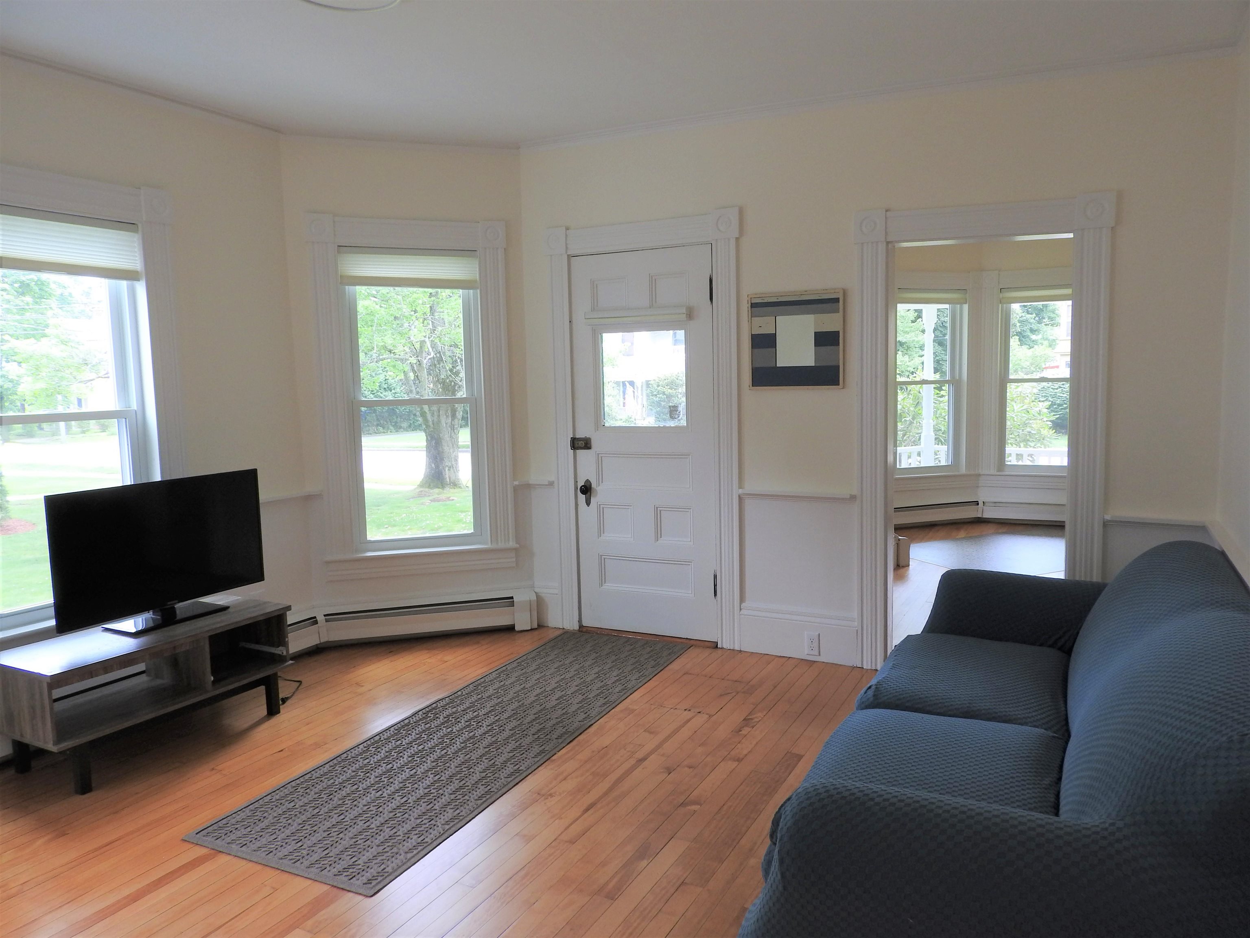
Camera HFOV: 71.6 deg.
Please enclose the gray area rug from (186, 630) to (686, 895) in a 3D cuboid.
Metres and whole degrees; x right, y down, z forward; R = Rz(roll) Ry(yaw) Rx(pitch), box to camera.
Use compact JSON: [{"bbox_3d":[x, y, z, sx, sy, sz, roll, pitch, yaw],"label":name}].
[{"bbox_3d":[-0.512,1.044,3.631,0.758,0.010,2.499,1,6,24],"label":"gray area rug"}]

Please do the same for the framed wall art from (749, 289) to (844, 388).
[{"bbox_3d":[0.821,-0.626,4.211,0.471,0.473,0.030,1,6,24],"label":"framed wall art"}]

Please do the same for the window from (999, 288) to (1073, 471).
[{"bbox_3d":[3.913,-0.837,8.085,0.712,1.733,0.100,1,6,24],"label":"window"}]

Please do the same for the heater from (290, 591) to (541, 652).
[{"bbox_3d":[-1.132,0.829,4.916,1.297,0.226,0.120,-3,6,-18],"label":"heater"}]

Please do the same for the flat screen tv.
[{"bbox_3d":[-1.938,0.341,3.629,0.190,0.595,0.920,2,6,28],"label":"flat screen tv"}]

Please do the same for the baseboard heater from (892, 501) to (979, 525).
[{"bbox_3d":[2.952,0.443,8.176,1.096,0.219,0.080,-3,6,-18],"label":"baseboard heater"}]

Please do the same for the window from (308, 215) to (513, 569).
[{"bbox_3d":[-1.159,-0.425,4.868,1.077,1.939,0.110,-3,6,-18],"label":"window"}]

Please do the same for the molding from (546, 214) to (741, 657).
[{"bbox_3d":[0.106,-0.197,4.662,1.099,2.239,0.100,1,6,24],"label":"molding"}]

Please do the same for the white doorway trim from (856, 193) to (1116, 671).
[{"bbox_3d":[1.595,-0.097,3.933,1.086,2.144,0.140,1,6,24],"label":"white doorway trim"}]

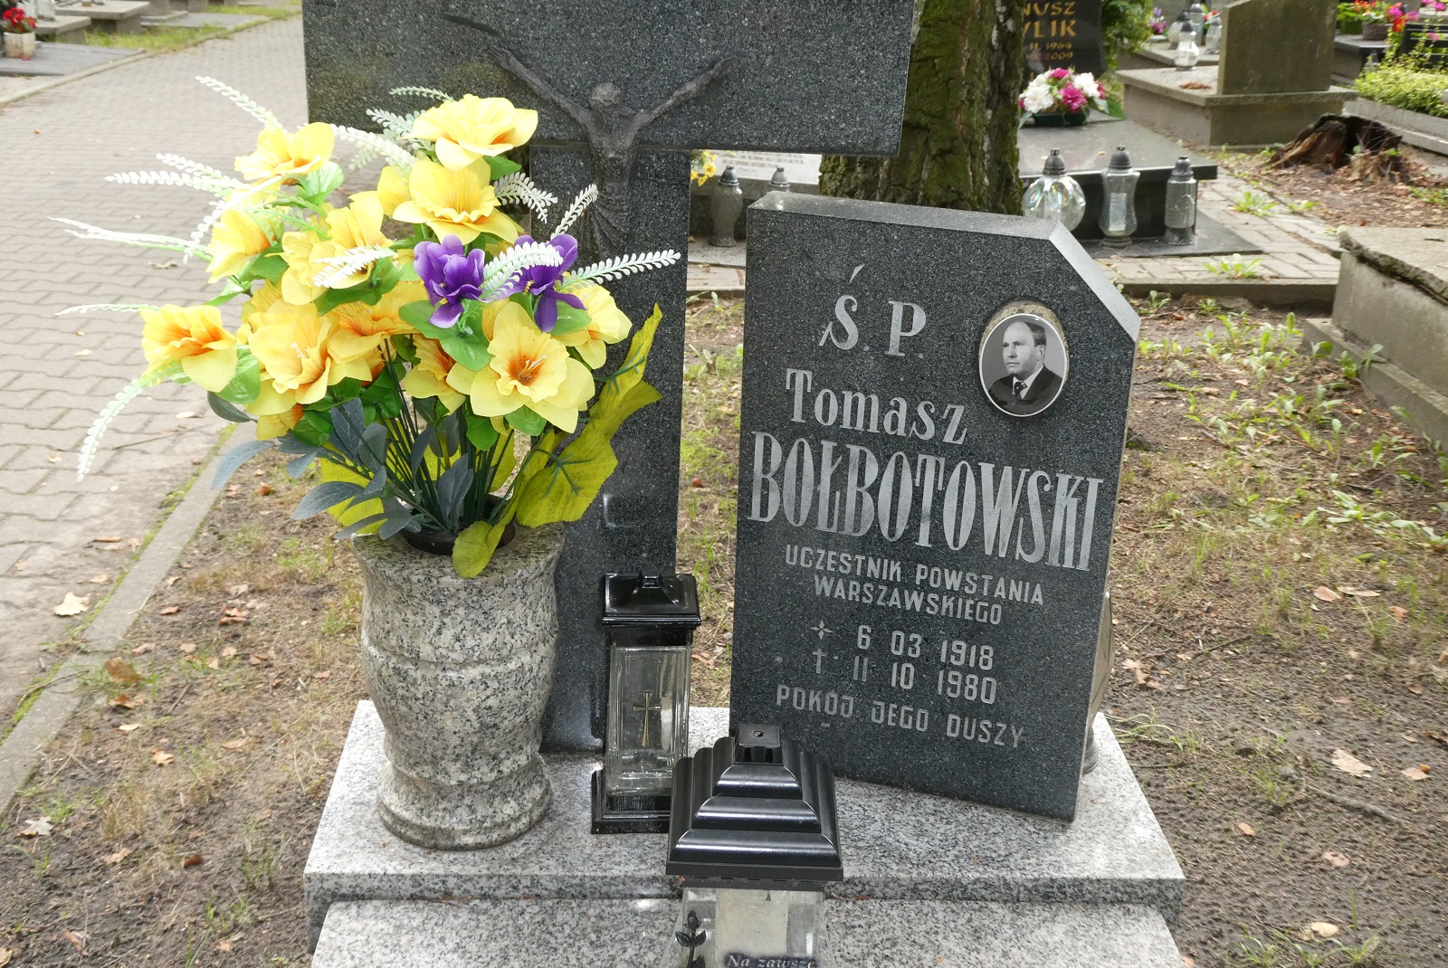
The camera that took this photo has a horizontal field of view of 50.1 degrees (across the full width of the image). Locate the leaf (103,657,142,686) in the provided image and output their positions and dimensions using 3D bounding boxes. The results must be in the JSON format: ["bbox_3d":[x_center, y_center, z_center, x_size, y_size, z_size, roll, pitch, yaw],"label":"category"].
[{"bbox_3d":[-0.962,0.296,2.477,0.059,0.015,0.072,-5,22,-22],"label":"leaf"}]

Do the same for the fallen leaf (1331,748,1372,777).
[{"bbox_3d":[0.922,0.407,2.275,0.058,0.020,0.057,11,24,23],"label":"fallen leaf"}]

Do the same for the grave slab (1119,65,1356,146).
[{"bbox_3d":[2.561,-1.948,7.881,0.732,0.208,1.282,-3,21,-4],"label":"grave slab"}]

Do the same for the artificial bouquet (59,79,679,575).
[{"bbox_3d":[-0.310,-0.141,1.359,0.510,0.390,0.370,2,22,0],"label":"artificial bouquet"}]

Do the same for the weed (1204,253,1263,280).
[{"bbox_3d":[1.646,-0.696,5.000,0.175,0.055,0.135,2,22,0],"label":"weed"}]

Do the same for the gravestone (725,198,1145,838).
[{"bbox_3d":[0.207,0.030,1.592,0.377,0.611,0.085,8,23,16],"label":"gravestone"}]

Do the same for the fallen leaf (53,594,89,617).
[{"bbox_3d":[-1.133,0.208,2.689,0.060,0.015,0.069,-5,22,-23],"label":"fallen leaf"}]

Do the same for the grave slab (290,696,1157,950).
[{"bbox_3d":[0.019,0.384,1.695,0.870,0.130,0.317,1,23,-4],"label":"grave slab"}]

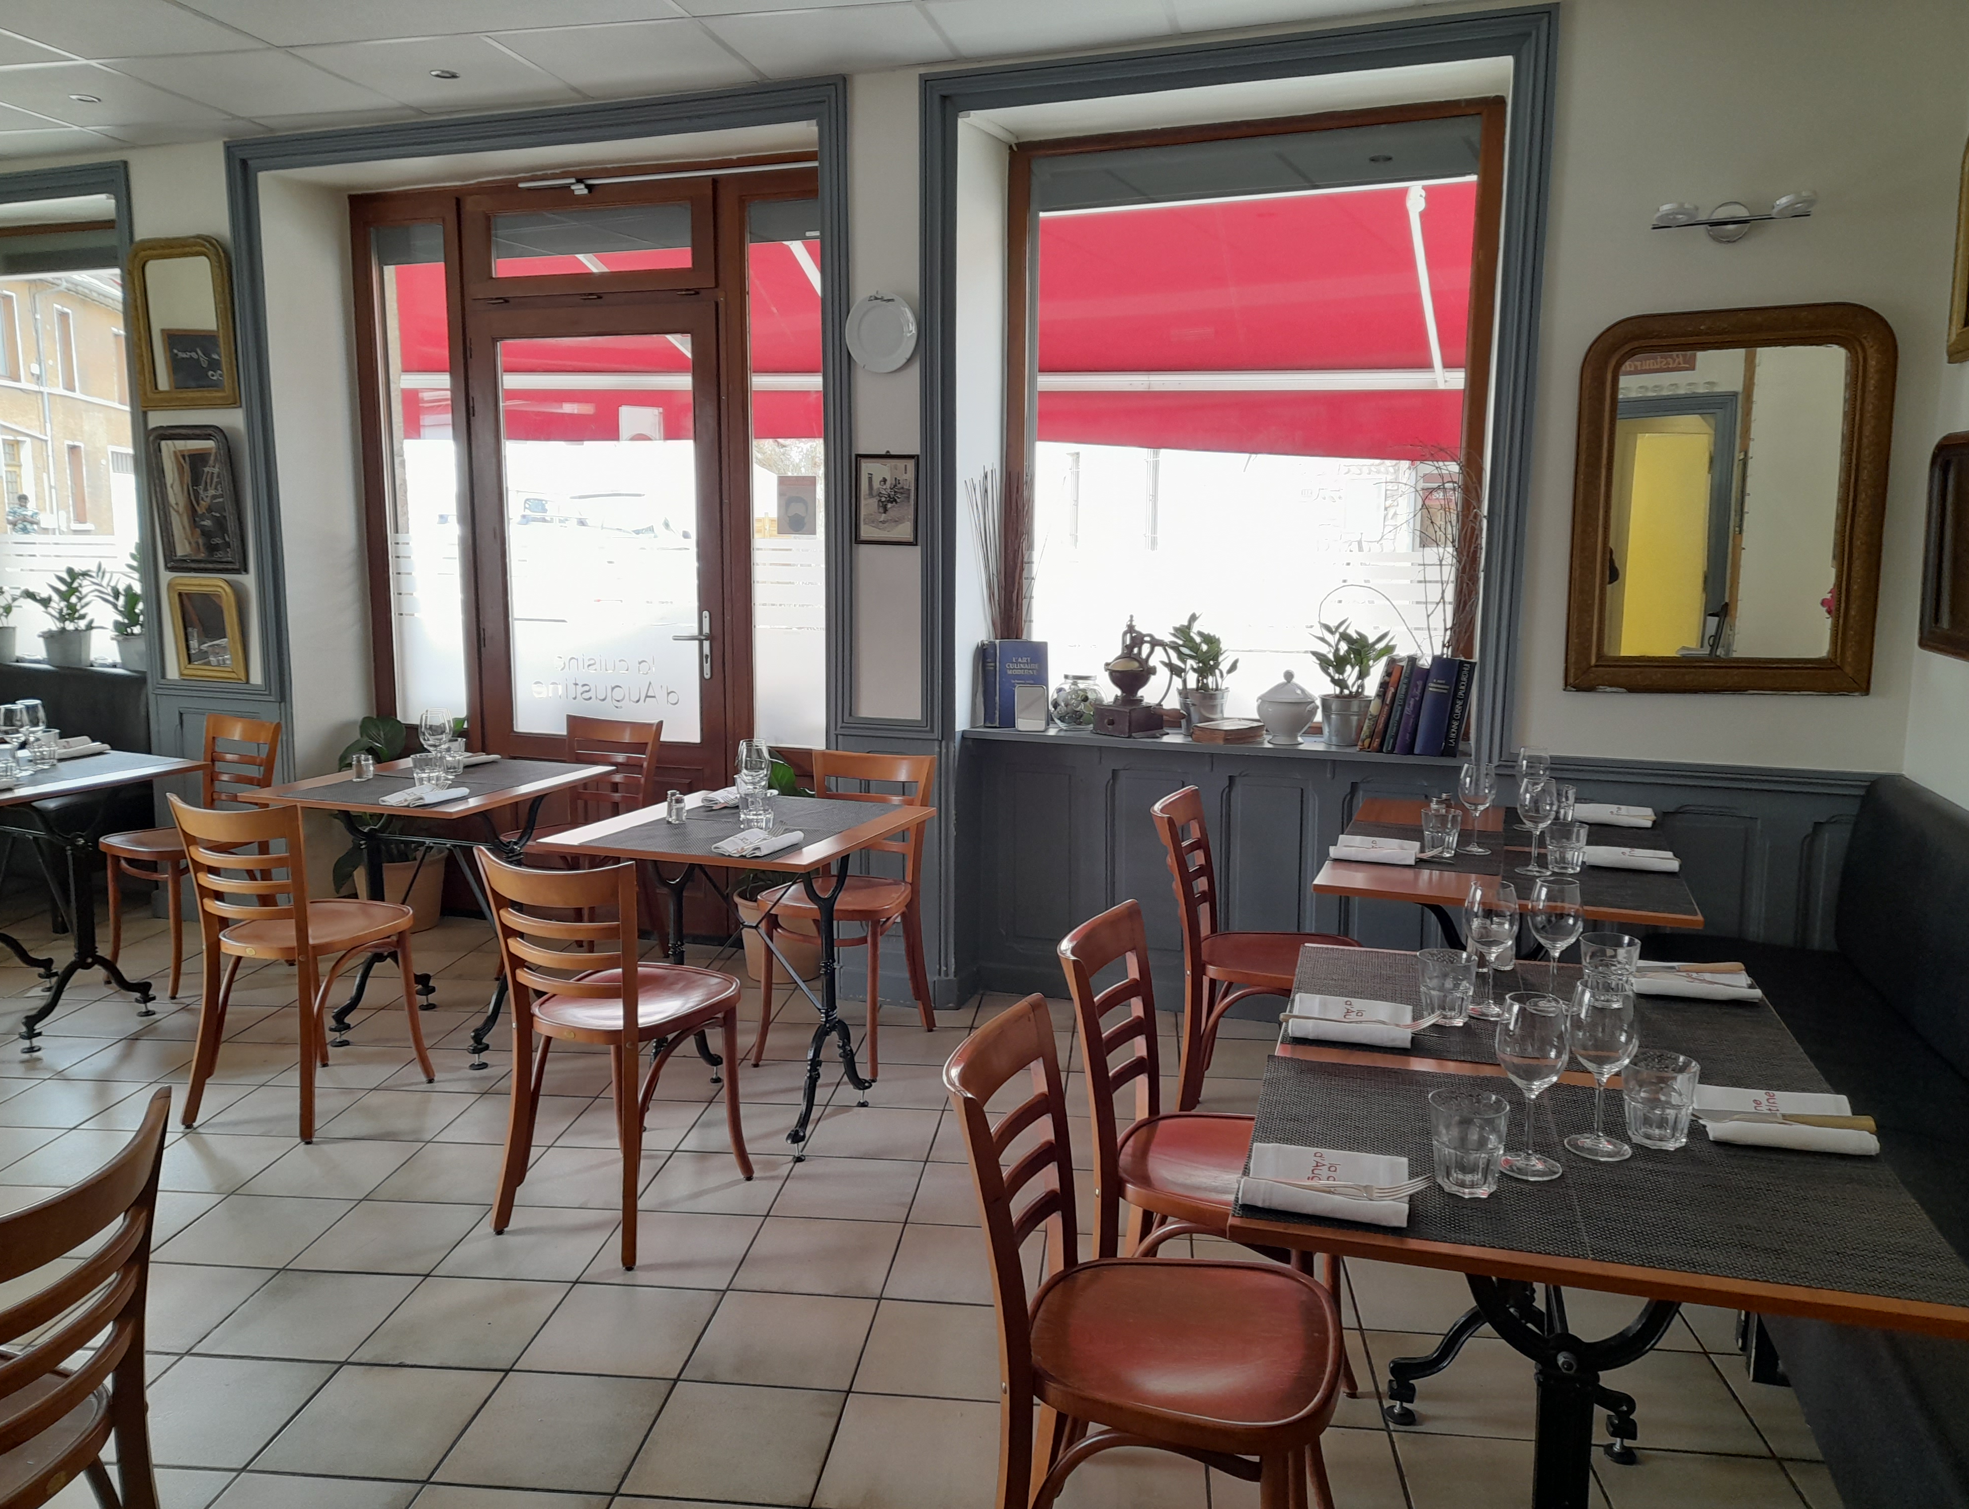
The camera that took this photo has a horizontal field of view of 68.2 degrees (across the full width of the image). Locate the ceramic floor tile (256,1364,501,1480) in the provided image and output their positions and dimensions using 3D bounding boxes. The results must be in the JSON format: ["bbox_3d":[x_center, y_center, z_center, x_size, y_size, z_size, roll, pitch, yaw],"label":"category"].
[{"bbox_3d":[-1.012,1.127,2.454,0.302,0.010,0.302,1,9,6],"label":"ceramic floor tile"}]

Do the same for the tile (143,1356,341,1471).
[{"bbox_3d":[-1.307,1.112,2.463,0.300,0.010,0.300,1,9,6],"label":"tile"}]

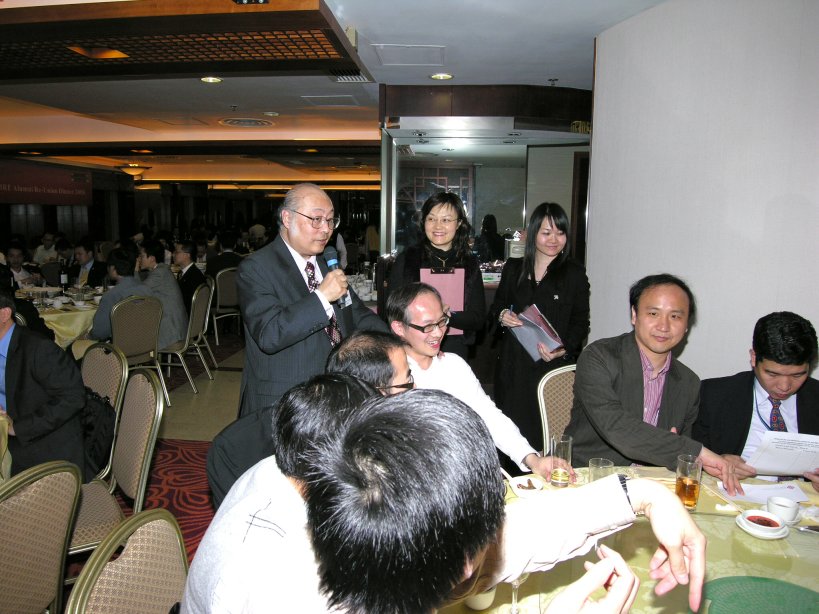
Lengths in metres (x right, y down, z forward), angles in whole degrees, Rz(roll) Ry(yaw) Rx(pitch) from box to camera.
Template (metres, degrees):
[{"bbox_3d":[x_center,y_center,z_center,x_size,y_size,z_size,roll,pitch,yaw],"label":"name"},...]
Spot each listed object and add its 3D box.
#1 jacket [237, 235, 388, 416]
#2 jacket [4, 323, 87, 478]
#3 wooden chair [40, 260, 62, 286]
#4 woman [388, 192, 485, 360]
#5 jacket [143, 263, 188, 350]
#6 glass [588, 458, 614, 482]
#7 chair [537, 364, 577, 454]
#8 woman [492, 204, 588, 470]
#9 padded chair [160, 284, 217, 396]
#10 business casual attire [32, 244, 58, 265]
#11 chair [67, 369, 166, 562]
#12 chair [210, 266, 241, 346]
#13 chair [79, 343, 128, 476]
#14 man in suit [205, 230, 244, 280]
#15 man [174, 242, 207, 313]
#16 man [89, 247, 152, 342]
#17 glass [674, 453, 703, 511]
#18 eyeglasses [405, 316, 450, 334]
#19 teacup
[{"bbox_3d":[-0.355,0.097,2.120,0.530,0.740,0.370,-8,12,-41],"label":"jacket"},{"bbox_3d":[-1.483,0.378,2.380,0.400,0.650,0.470,-3,9,-21],"label":"jacket"},{"bbox_3d":[-4.659,-0.106,7.567,0.450,0.920,0.550,-4,9,-26],"label":"wooden chair"},{"bbox_3d":[0.126,0.301,2.627,0.460,1.620,0.320,0,9,-2],"label":"woman"},{"bbox_3d":[-2.180,-0.019,5.001,0.460,0.720,0.500,3,9,17],"label":"jacket"},{"bbox_3d":[0.554,0.476,1.637,0.068,0.087,0.068,0,9,0],"label":"glass"},{"bbox_3d":[0.734,0.705,2.202,0.450,0.930,0.560,2,8,11],"label":"chair"},{"bbox_3d":[0.600,0.316,2.660,0.470,1.580,0.340,2,9,13],"label":"woman"},{"bbox_3d":[-2.110,0.266,5.169,0.560,0.910,0.450,1,9,7],"label":"padded chair"},{"bbox_3d":[-5.436,-0.670,8.498,0.480,0.580,0.300,-5,10,-30],"label":"business casual attire"},{"bbox_3d":[-1.245,0.735,2.150,0.560,0.910,0.450,-9,12,-44],"label":"chair"},{"bbox_3d":[-2.260,-0.028,7.065,0.450,0.910,0.560,-6,11,-36],"label":"chair"},{"bbox_3d":[-1.583,0.677,2.522,0.450,0.910,0.560,6,11,35],"label":"chair"},{"bbox_3d":[-2.328,-0.268,7.289,0.520,1.360,0.750,1,8,6],"label":"man in suit"},{"bbox_3d":[-2.300,-0.013,5.726,0.740,1.290,0.520,-3,9,-18],"label":"man"},{"bbox_3d":[-2.501,0.112,5.020,0.520,1.250,0.780,-6,10,-36],"label":"man"},{"bbox_3d":[0.711,0.448,1.458,0.066,0.130,0.066,0,8,0],"label":"glass"},{"bbox_3d":[0.060,0.062,2.013,0.142,0.045,0.140,-25,21,-29],"label":"eyeglasses"},{"bbox_3d":[0.921,0.494,1.398,0.080,0.050,0.080,0,8,0],"label":"teacup"}]

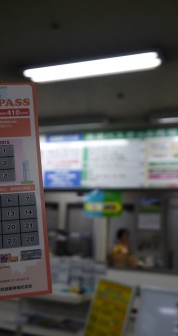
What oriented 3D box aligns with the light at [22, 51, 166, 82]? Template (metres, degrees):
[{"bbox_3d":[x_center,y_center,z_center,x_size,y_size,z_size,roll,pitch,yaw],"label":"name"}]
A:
[{"bbox_3d":[0.004,-0.850,3.070,1.230,0.080,0.200,-1,-4,22],"label":"light"}]

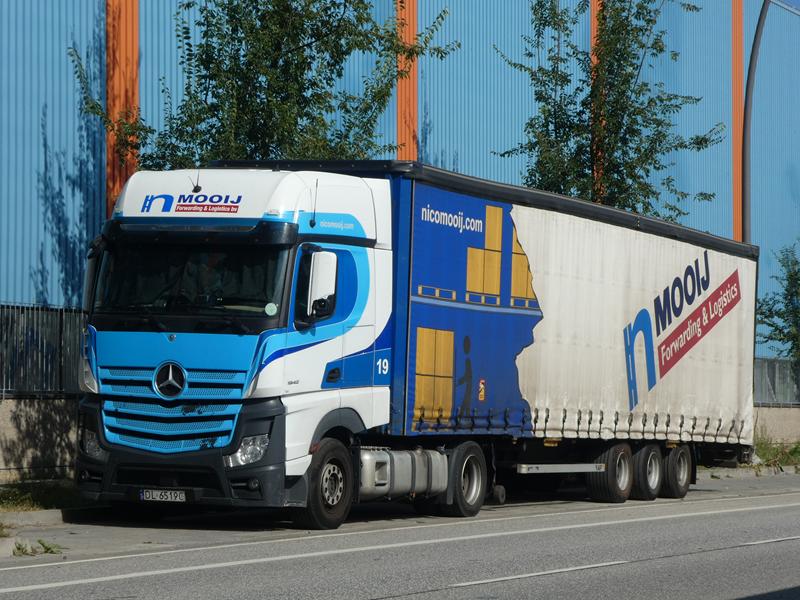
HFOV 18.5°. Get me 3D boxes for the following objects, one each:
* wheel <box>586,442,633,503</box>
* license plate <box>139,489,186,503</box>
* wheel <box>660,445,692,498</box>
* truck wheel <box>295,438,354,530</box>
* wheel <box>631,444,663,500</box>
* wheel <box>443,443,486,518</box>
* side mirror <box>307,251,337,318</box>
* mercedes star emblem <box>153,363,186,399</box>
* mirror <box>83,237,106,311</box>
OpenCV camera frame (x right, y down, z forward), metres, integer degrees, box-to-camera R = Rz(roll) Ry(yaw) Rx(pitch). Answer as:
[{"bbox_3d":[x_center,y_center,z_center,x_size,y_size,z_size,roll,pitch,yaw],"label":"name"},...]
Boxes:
[{"bbox_3d":[2.907,2.384,33.954,0.400,0.855,0.855,1,-2,24],"label":"wheel"},{"bbox_3d":[-2.388,1.975,24.682,0.520,0.114,0.020,1,-2,24],"label":"license plate"},{"bbox_3d":[3.994,2.507,36.356,0.400,0.855,0.855,1,-2,24],"label":"wheel"},{"bbox_3d":[-0.828,1.916,25.614,0.340,0.950,0.950,1,-2,24],"label":"truck wheel"},{"bbox_3d":[3.451,2.445,35.155,0.400,0.855,0.855,1,-2,24],"label":"wheel"},{"bbox_3d":[0.695,2.111,29.003,0.340,0.910,0.910,1,-2,24],"label":"wheel"},{"bbox_3d":[-0.789,-0.142,24.845,0.270,0.680,0.180,2,-2,11],"label":"side mirror"},{"bbox_3d":[-2.322,0.819,24.777,0.365,0.365,0.050,1,-2,24],"label":"mercedes star emblem"},{"bbox_3d":[-3.241,-0.212,25.926,0.250,0.700,0.160,0,-3,43],"label":"mirror"}]

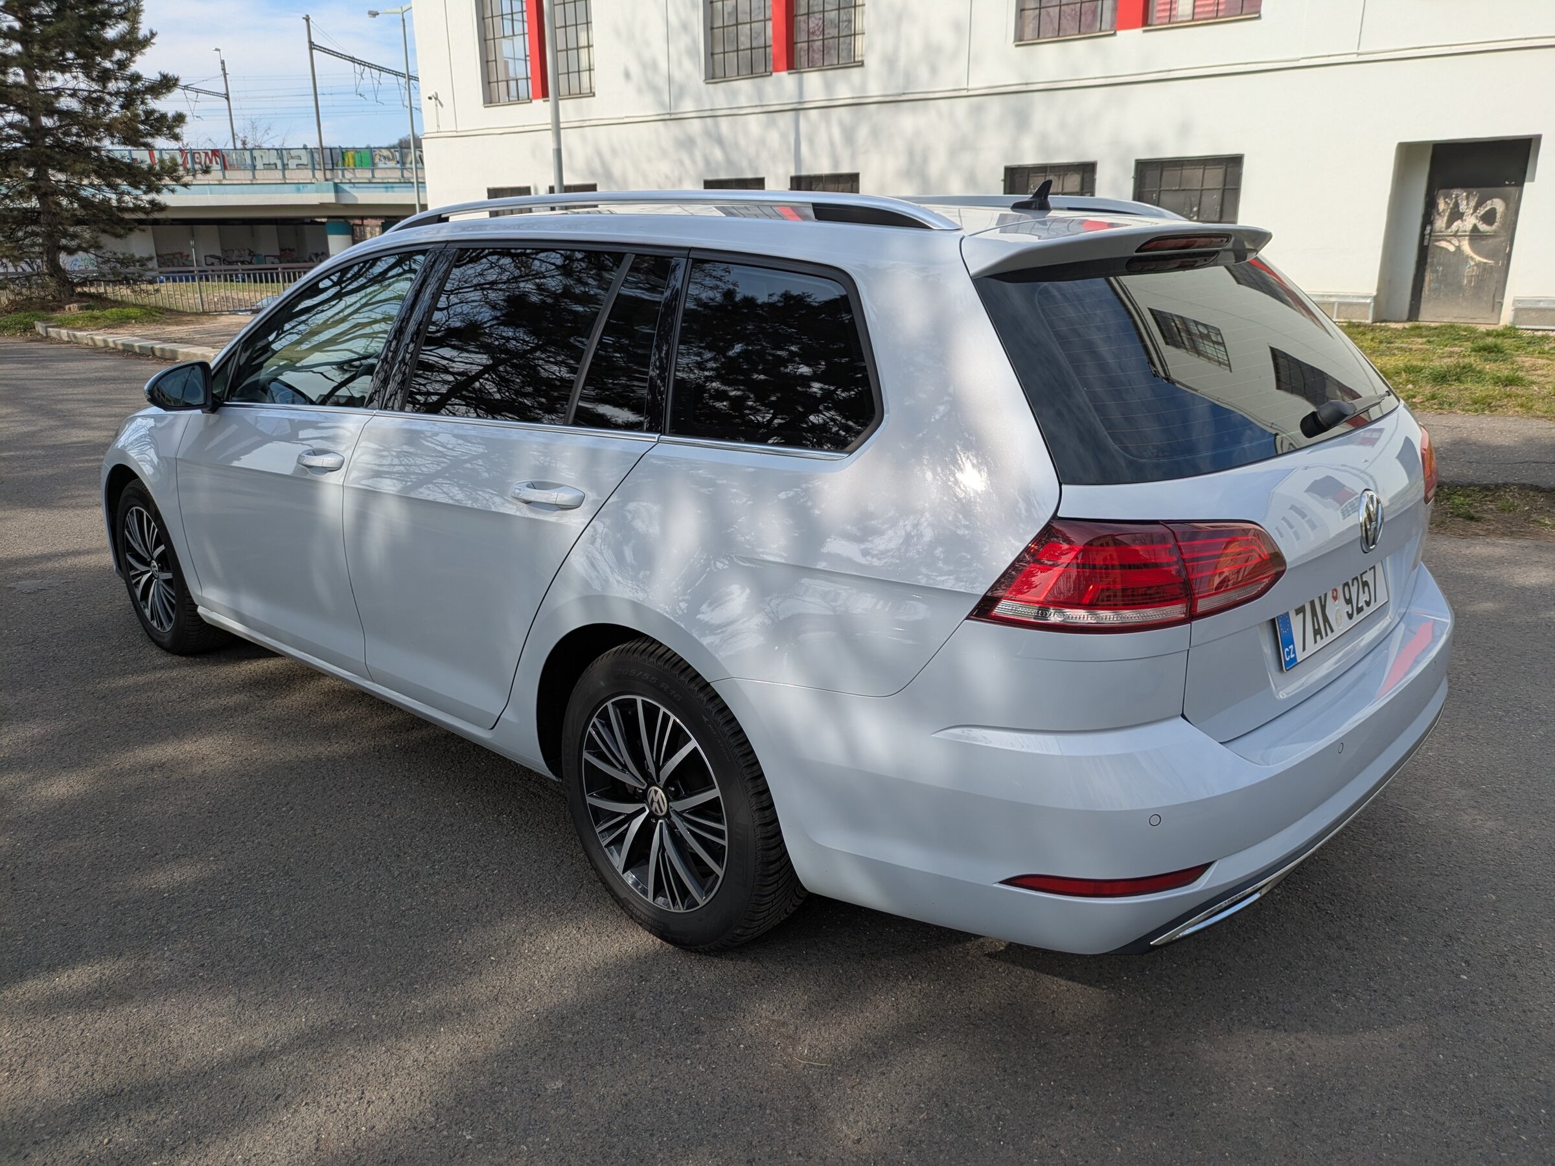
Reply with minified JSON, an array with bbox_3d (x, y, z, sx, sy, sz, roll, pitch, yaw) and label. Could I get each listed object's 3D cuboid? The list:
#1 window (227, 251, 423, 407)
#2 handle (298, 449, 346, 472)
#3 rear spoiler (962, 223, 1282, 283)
[{"bbox_3d":[-1.268,-0.676,3.074,0.977,0.468,0.060,16,0,44],"label":"window"},{"bbox_3d":[-1.150,-0.304,2.828,0.220,0.040,0.048,9,19,43],"label":"handle"},{"bbox_3d":[0.684,-0.648,2.142,0.235,0.103,1.150,14,23,41],"label":"rear spoiler"}]

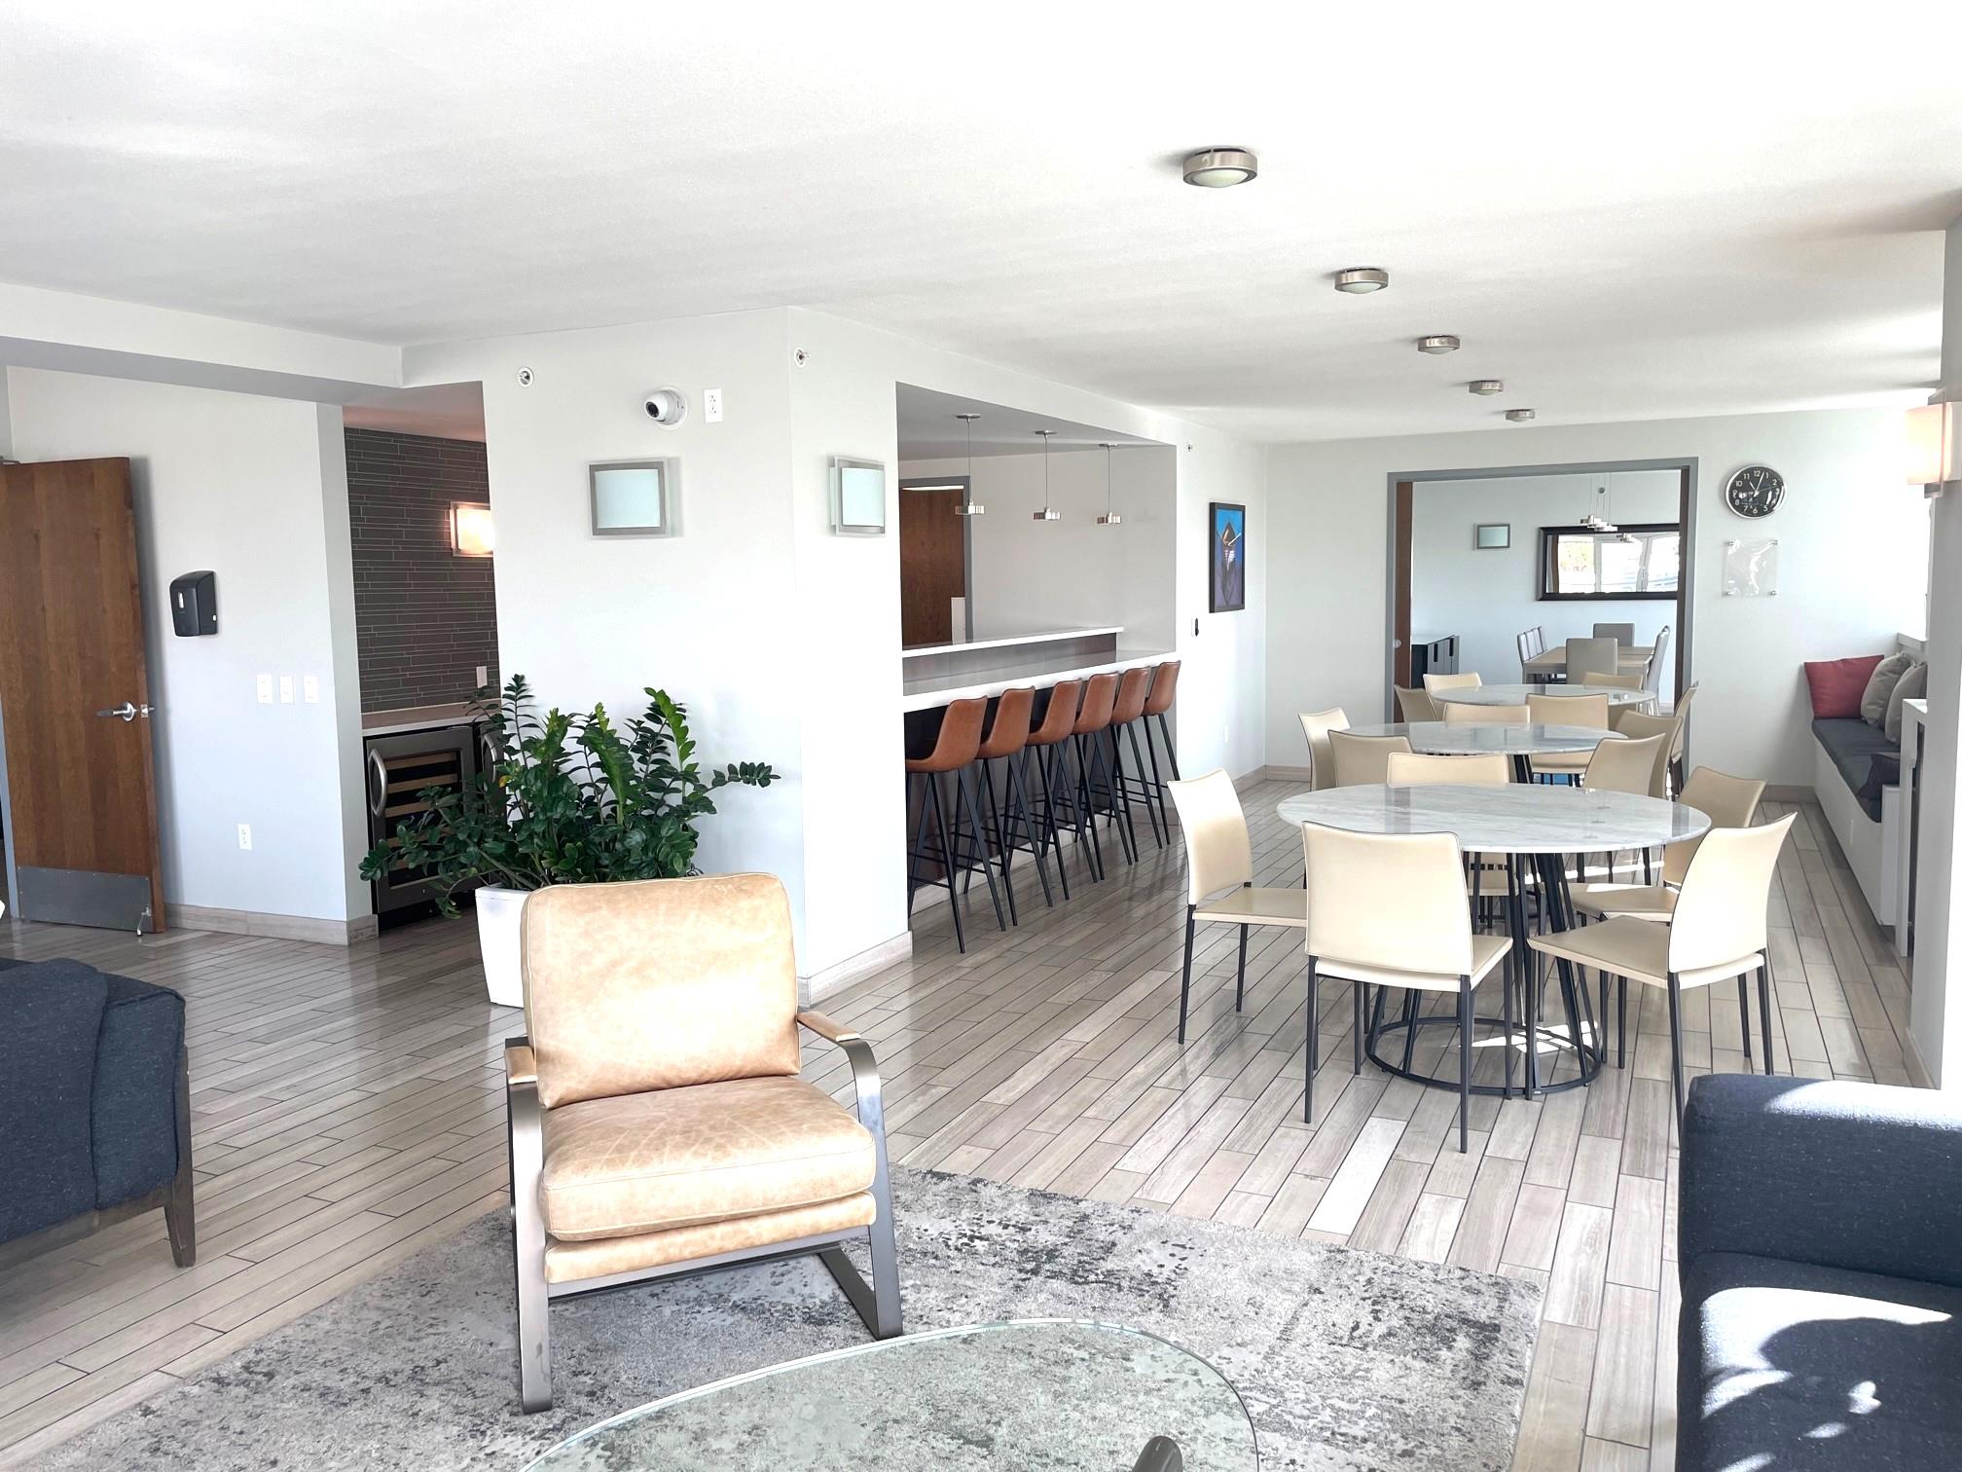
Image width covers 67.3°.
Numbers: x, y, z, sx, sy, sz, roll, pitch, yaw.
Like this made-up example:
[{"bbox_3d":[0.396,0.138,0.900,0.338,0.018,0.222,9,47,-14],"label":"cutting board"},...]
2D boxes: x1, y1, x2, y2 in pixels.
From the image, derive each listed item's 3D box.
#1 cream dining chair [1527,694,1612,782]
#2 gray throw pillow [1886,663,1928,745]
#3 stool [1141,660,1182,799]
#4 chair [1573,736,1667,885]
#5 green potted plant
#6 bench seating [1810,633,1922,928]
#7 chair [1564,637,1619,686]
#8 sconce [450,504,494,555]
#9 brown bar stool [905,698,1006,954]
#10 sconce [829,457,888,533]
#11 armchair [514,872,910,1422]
[{"bbox_3d":[3.066,0.175,7.805,0.445,0.835,0.540,1,6,14],"label":"cream dining chair"},{"bbox_3d":[4.827,-0.172,7.675,0.160,0.430,0.430,15,12,24],"label":"gray throw pillow"},{"bbox_3d":[0.895,0.072,8.324,0.520,1.000,0.450,2,7,26],"label":"stool"},{"bbox_3d":[2.475,0.391,6.097,0.440,0.830,0.510,-5,7,-29],"label":"chair"},{"bbox_3d":[-1.482,0.392,5.190,1.650,1.180,0.720,2,7,26],"label":"green potted plant"},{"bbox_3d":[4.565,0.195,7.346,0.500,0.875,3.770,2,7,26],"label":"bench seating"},{"bbox_3d":[4.740,-0.292,11.458,0.390,0.945,0.520,2,7,26],"label":"chair"},{"bbox_3d":[-2.595,-1.052,7.514,0.085,0.275,0.350,2,7,26],"label":"sconce"},{"bbox_3d":[-0.211,0.349,6.201,0.520,1.000,0.450,2,7,26],"label":"brown bar stool"},{"bbox_3d":[-0.460,-0.855,5.301,0.085,0.275,0.350,2,7,26],"label":"sconce"},{"bbox_3d":[-0.628,0.765,3.088,0.710,0.800,0.780,-3,7,-20],"label":"armchair"}]

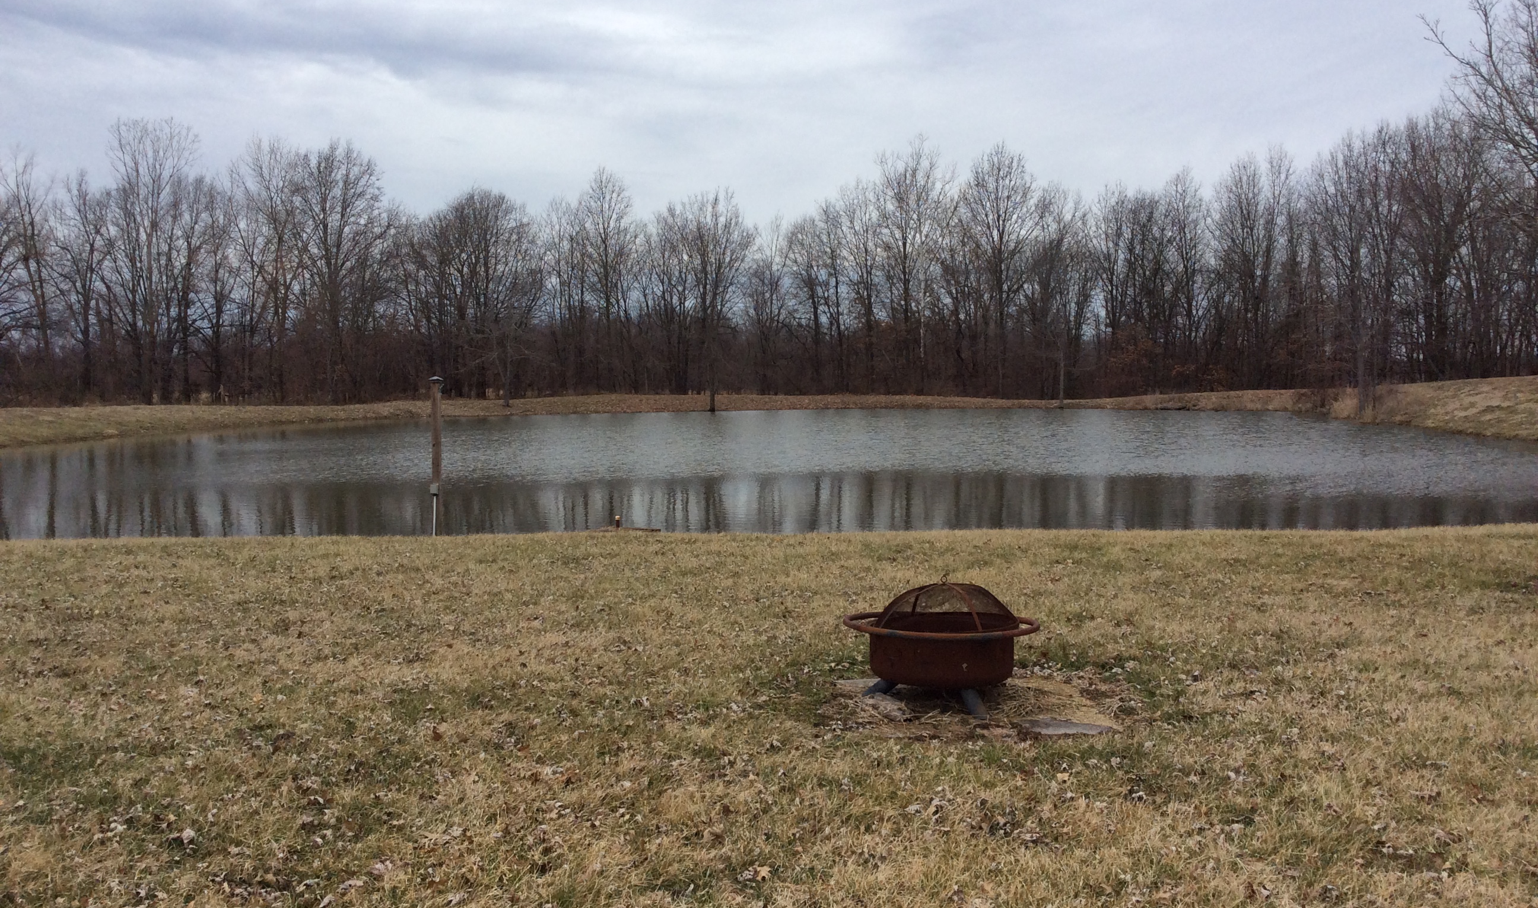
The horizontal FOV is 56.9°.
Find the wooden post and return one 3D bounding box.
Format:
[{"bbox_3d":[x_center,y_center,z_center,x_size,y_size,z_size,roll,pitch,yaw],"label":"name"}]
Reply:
[{"bbox_3d":[-3.862,0.048,16.552,0.140,1.900,0.140,-1,3,-12],"label":"wooden post"}]

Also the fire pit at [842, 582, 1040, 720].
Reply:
[{"bbox_3d":[0.757,0.832,6.220,0.860,0.550,0.860,1,1,0],"label":"fire pit"}]

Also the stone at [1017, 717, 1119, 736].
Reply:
[{"bbox_3d":[1.225,1.140,5.830,0.400,0.050,0.270,0,3,7],"label":"stone"}]

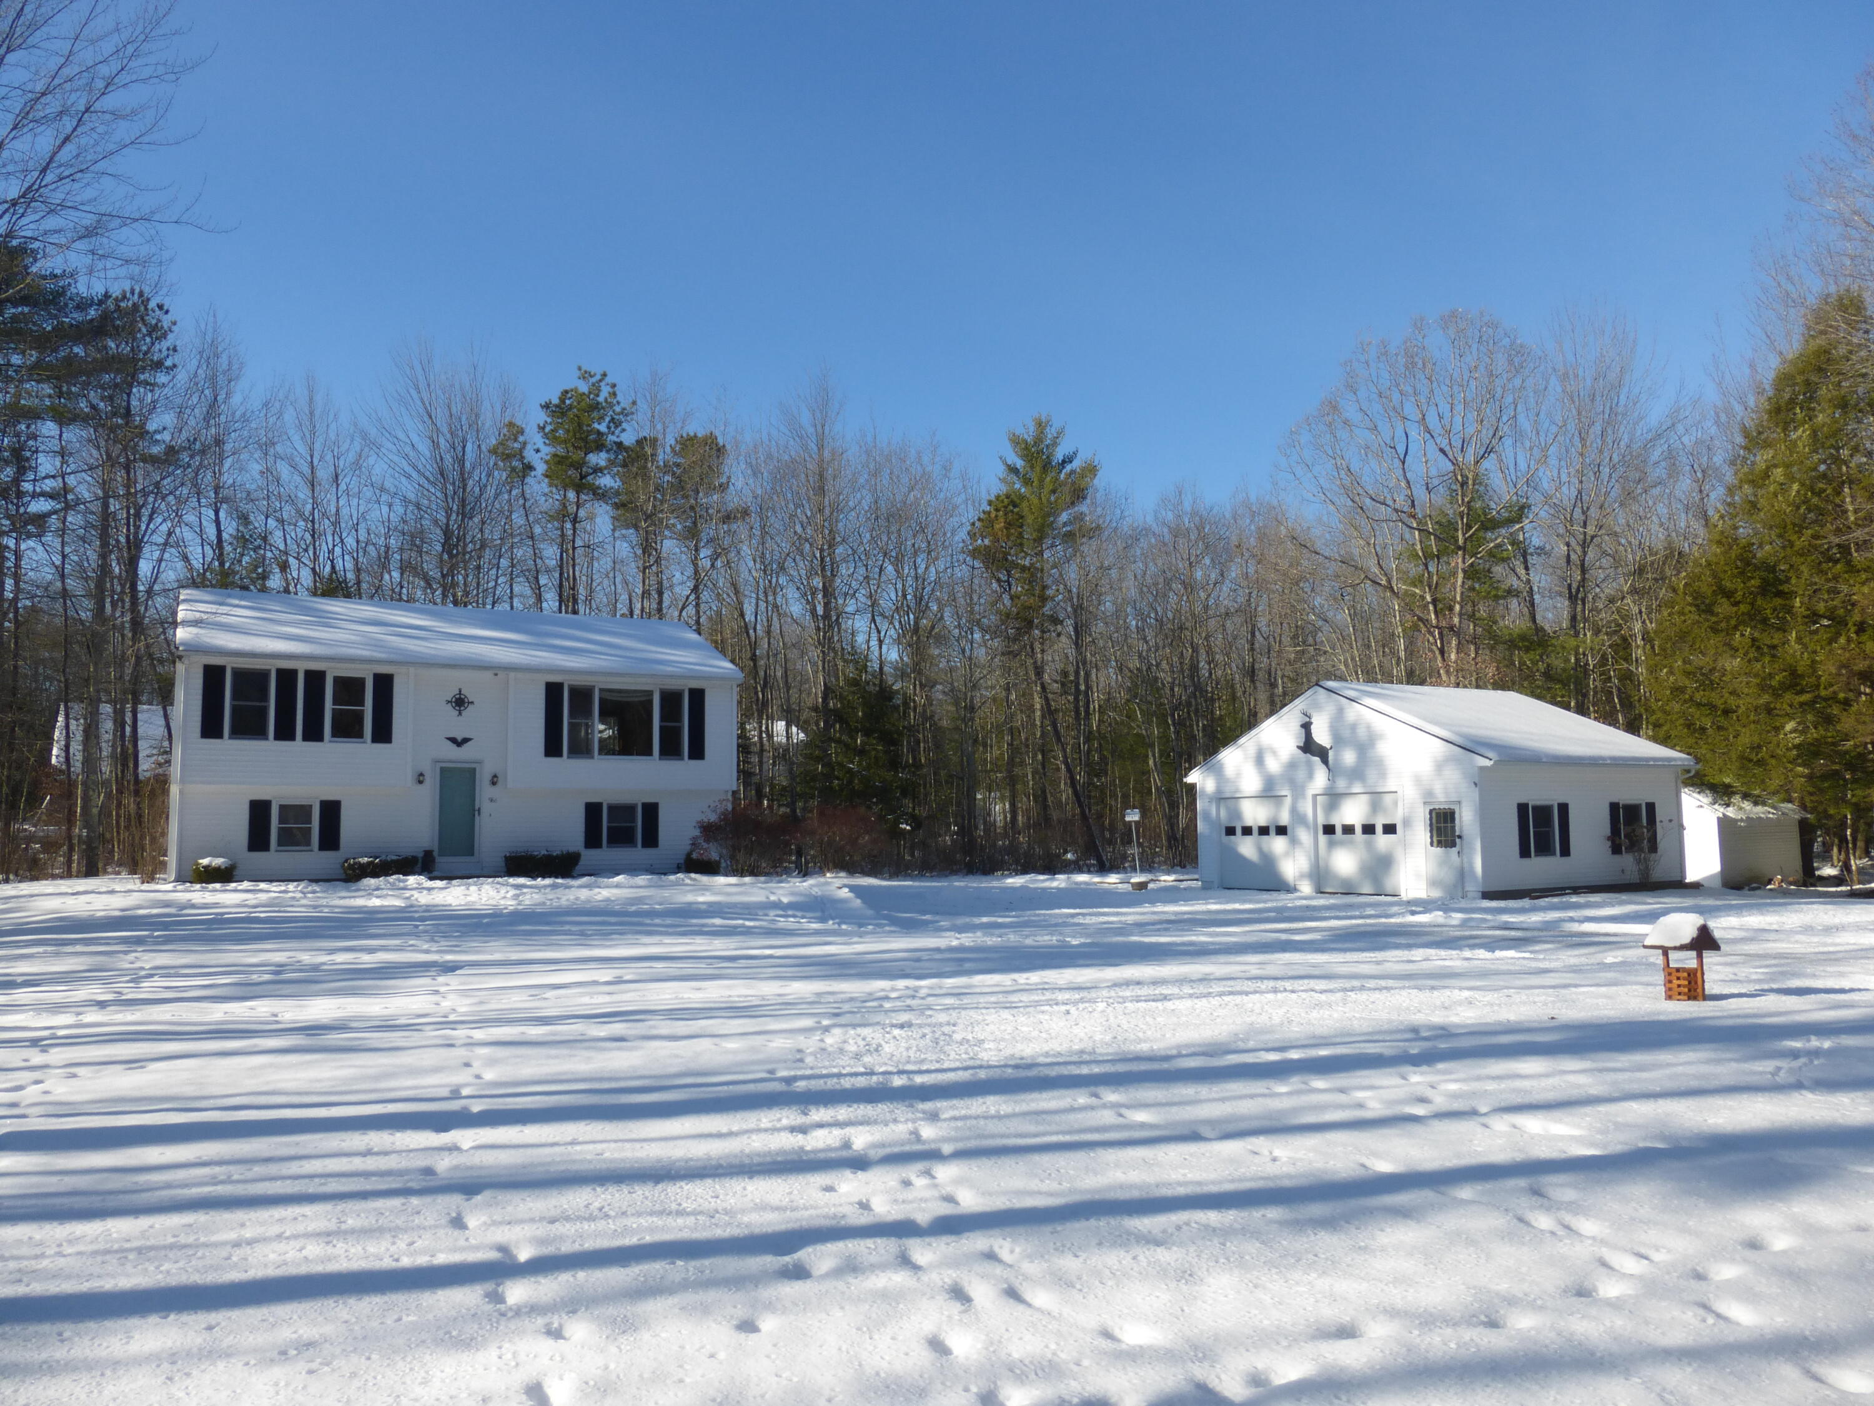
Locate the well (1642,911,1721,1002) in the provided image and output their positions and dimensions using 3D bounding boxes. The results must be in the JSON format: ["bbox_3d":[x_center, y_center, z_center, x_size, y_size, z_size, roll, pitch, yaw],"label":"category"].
[{"bbox_3d":[7.115,2.410,12.400,0.506,0.815,0.432,2,-6,-26],"label":"well"}]

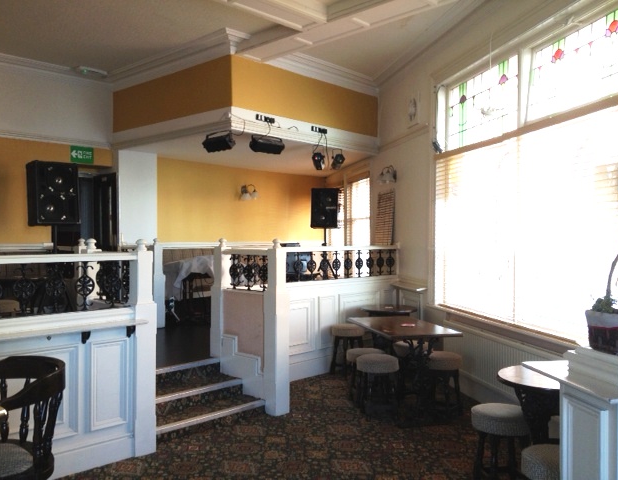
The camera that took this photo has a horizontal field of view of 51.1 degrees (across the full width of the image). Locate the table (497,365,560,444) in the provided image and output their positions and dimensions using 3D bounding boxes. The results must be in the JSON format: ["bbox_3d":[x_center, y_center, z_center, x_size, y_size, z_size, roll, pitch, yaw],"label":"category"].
[{"bbox_3d":[1.463,1.168,3.765,0.700,0.740,0.700,0,0,0],"label":"table"}]

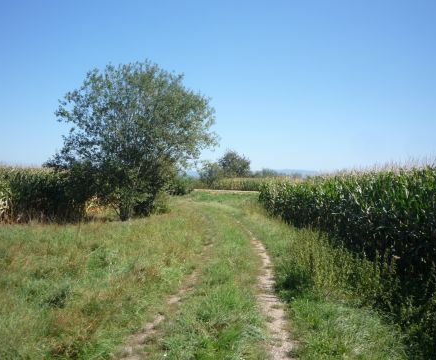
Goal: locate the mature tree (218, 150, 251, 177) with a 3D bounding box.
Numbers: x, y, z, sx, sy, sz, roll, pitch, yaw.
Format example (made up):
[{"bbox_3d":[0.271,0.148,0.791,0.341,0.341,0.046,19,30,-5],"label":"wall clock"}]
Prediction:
[{"bbox_3d":[3.533,-2.355,95.000,6.900,8.000,6.600,0,1,0],"label":"mature tree"}]

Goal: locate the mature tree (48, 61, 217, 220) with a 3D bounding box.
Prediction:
[{"bbox_3d":[-4.080,-1.896,21.300,7.900,7.600,7.400,0,1,0],"label":"mature tree"}]

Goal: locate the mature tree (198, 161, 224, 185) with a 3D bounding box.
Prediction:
[{"bbox_3d":[-1.245,-1.054,85.000,5.000,5.400,4.800,0,1,0],"label":"mature tree"}]

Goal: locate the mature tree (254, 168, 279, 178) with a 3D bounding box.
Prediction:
[{"bbox_3d":[20.769,-1.285,190.000,10.000,8.000,9.000,0,1,0],"label":"mature tree"}]

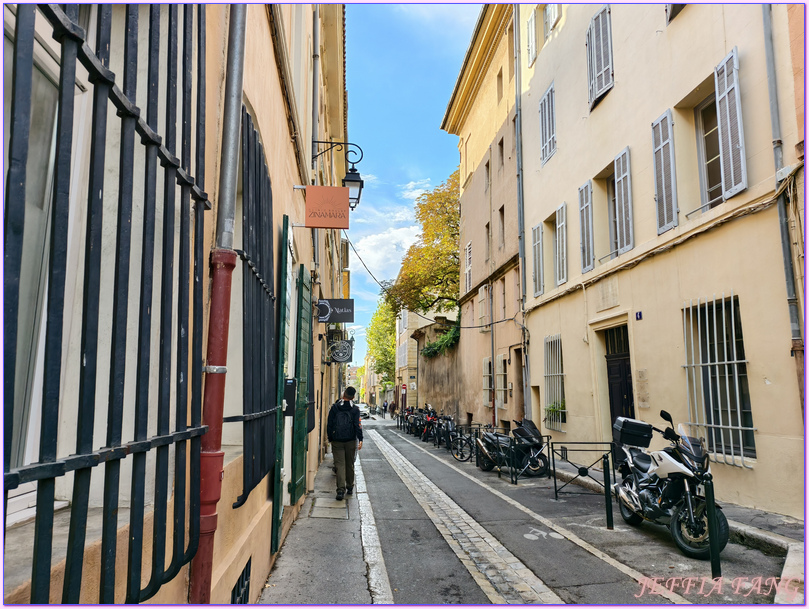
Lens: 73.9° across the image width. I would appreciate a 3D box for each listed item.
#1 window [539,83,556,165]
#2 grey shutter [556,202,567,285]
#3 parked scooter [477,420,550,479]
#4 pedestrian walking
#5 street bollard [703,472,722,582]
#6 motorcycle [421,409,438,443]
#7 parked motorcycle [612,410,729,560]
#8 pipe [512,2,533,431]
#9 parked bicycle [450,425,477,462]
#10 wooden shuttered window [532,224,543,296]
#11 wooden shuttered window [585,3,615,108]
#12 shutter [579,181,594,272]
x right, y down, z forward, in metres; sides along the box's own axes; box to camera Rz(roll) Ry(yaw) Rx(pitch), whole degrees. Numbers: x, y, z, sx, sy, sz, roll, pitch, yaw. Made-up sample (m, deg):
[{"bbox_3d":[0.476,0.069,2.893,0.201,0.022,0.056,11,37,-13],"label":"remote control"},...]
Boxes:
[{"bbox_3d":[4.170,-5.199,15.656,0.100,2.070,1.100,1,-9,-6],"label":"window"},{"bbox_3d":[4.595,-1.738,15.673,0.055,2.370,0.630,2,-10,-5],"label":"grey shutter"},{"bbox_3d":[2.386,3.164,12.206,2.100,1.280,0.780,-9,-13,44],"label":"parked scooter"},{"bbox_3d":[-0.931,2.194,8.599,0.560,1.732,0.500,1,-9,-6],"label":"pedestrian walking"},{"bbox_3d":[2.772,1.992,4.864,0.085,0.910,0.085,1,-9,-6],"label":"street bollard"},{"bbox_3d":[1.205,5.128,22.675,0.800,1.220,2.050,-4,-11,27],"label":"motorcycle"},{"bbox_3d":[2.982,2.025,6.299,0.820,1.400,2.220,1,-9,0],"label":"parked motorcycle"},{"bbox_3d":[3.855,-3.466,17.670,0.160,14.600,0.200,1,-9,-6],"label":"pipe"},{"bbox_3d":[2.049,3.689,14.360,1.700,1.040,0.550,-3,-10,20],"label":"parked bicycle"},{"bbox_3d":[4.008,-1.323,16.171,0.080,2.130,0.660,1,-9,-6],"label":"wooden shuttered window"},{"bbox_3d":[4.488,-5.675,12.375,0.150,2.070,1.170,1,-9,-6],"label":"wooden shuttered window"},{"bbox_3d":[4.231,-1.783,12.492,0.060,2.100,0.550,2,-10,-6],"label":"shutter"}]

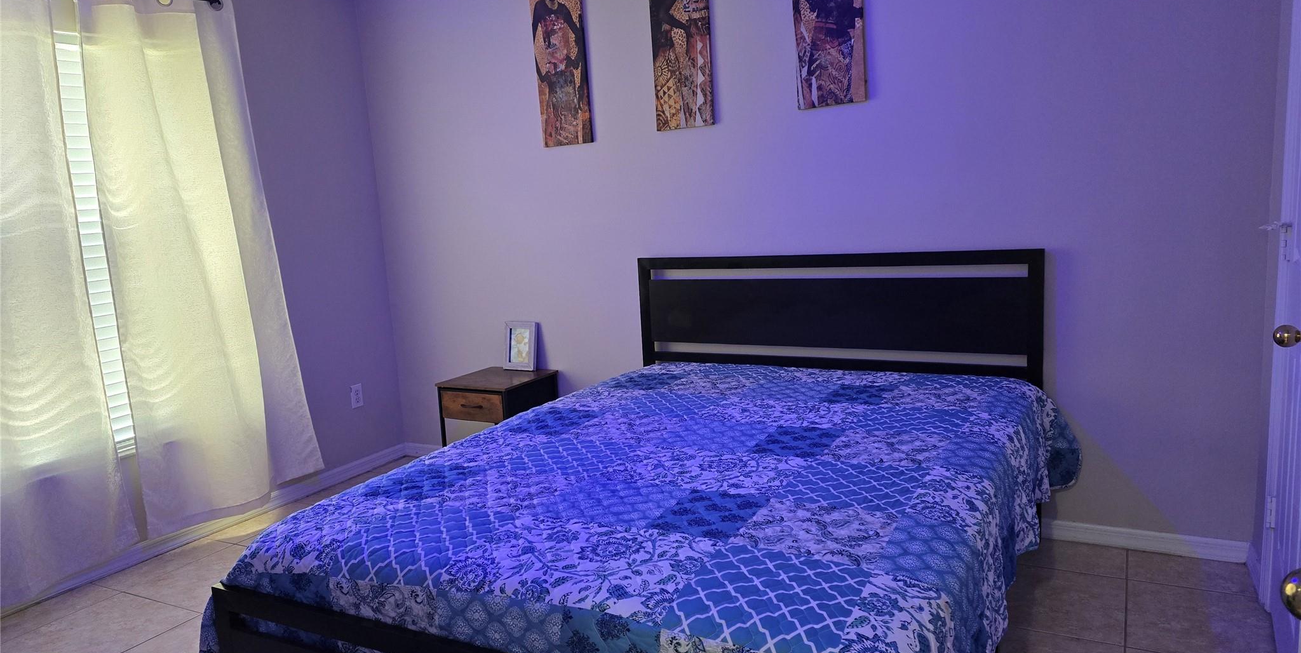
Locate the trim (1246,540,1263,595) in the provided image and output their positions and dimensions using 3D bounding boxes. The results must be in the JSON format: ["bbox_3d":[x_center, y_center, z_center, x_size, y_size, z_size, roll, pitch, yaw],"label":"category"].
[{"bbox_3d":[1.909,0.761,2.727,0.015,0.080,0.245,2,10,29],"label":"trim"}]

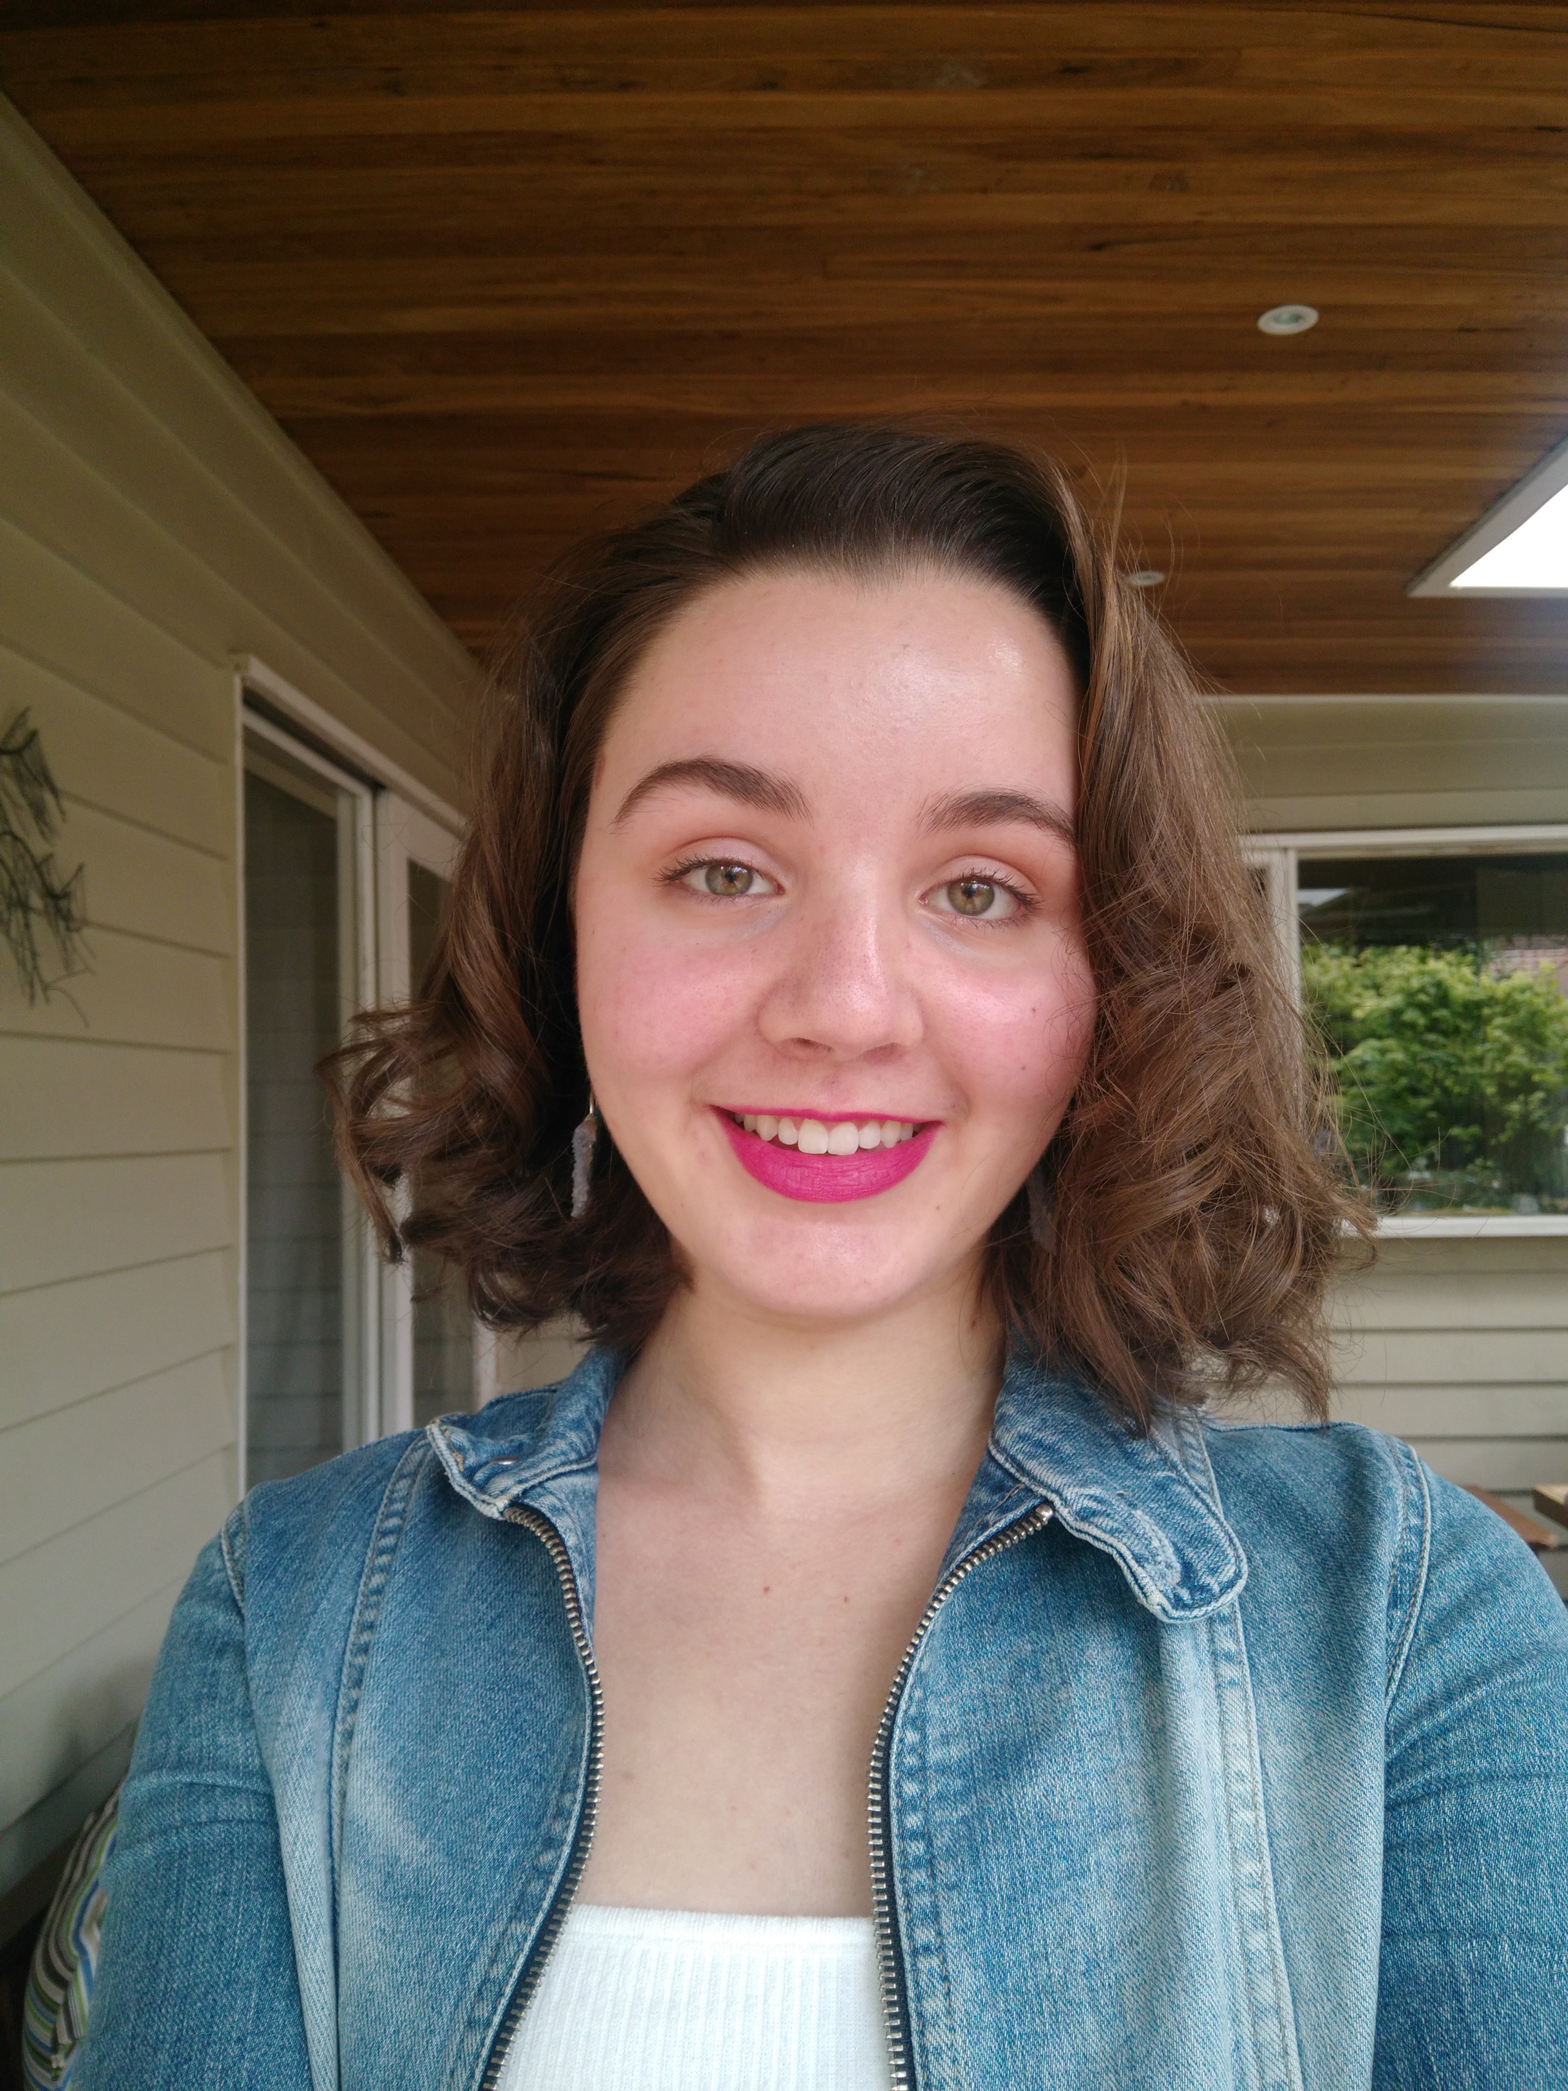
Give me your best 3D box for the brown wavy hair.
[{"bbox_3d":[0.018,-0.029,0.424,0.310,0.285,0.200,2,-2,-2],"label":"brown wavy hair"}]

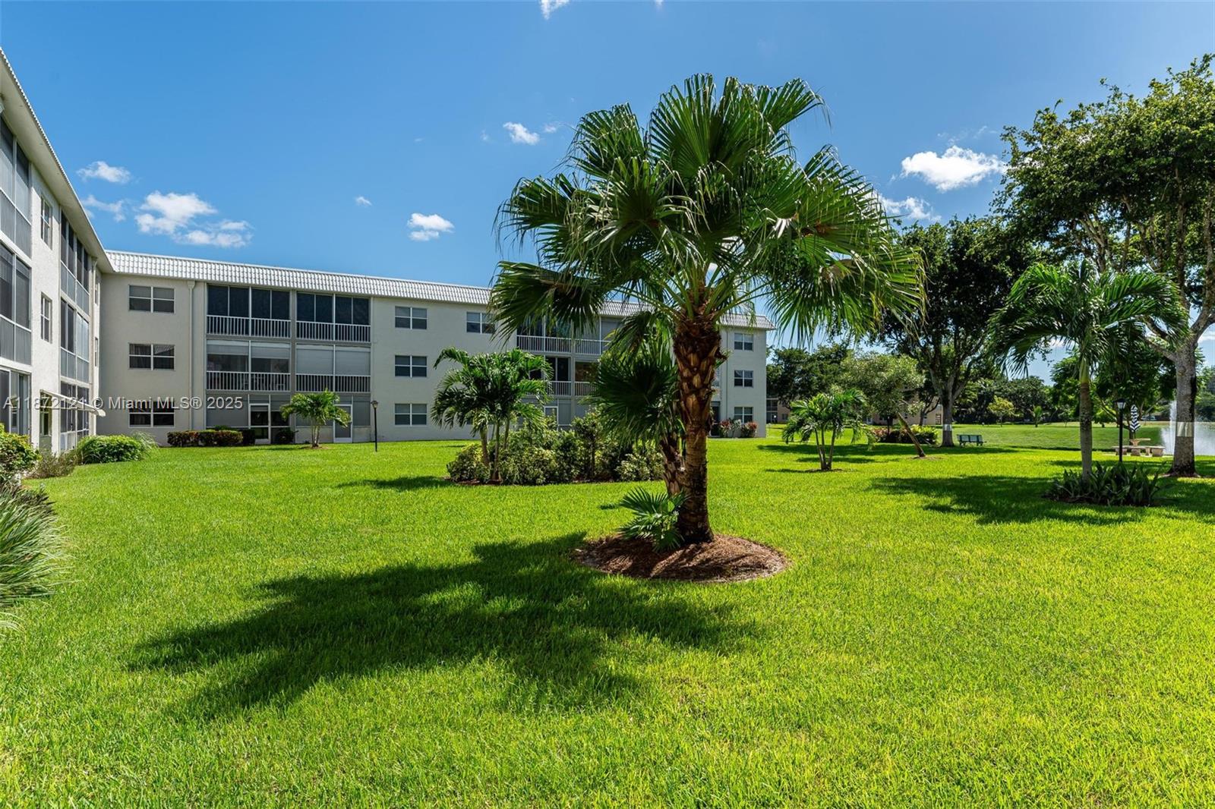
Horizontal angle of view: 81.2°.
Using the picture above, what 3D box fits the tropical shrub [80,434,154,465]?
[{"bbox_3d":[-16.300,1.480,23.500,2.100,0.980,2.600,0,-1,-31],"label":"tropical shrub"}]

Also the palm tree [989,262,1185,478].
[{"bbox_3d":[9.250,-0.500,13.650,3.400,4.400,3.300,0,-1,0],"label":"palm tree"}]

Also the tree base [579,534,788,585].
[{"bbox_3d":[0.800,1.560,7.730,2.320,0.260,2.250,0,-1,0],"label":"tree base"}]

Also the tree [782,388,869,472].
[{"bbox_3d":[6.350,0.740,20.400,2.500,2.360,2.400,0,-1,0],"label":"tree"}]

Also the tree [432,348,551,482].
[{"bbox_3d":[-2.660,0.240,16.300,2.700,3.100,2.600,0,-1,0],"label":"tree"}]

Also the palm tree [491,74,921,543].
[{"bbox_3d":[1.070,-1.030,7.700,4.500,5.000,4.300,0,-1,0],"label":"palm tree"}]

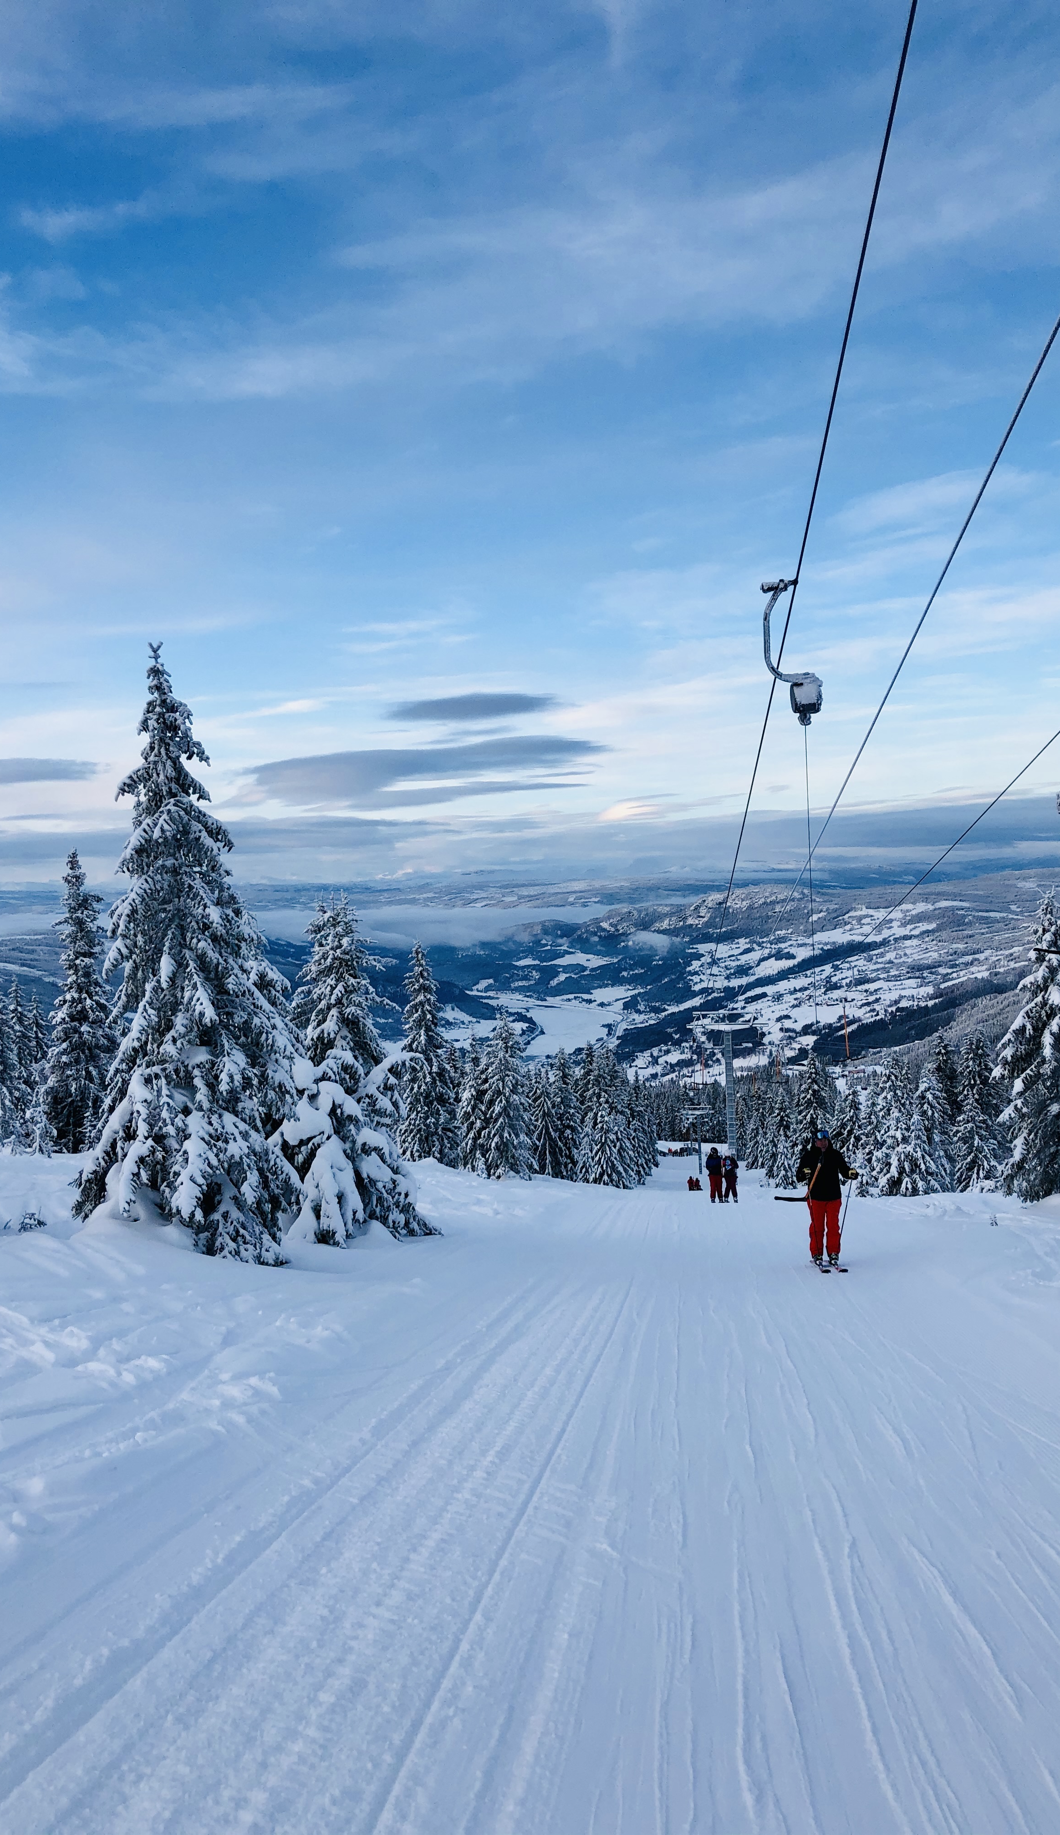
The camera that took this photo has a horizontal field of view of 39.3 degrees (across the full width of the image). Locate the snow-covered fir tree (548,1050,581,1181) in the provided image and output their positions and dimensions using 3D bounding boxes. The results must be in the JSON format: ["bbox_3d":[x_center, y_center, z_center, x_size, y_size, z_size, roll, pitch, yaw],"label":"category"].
[{"bbox_3d":[1.420,8.026,60.000,1.507,5.331,1.507,-1,2,0],"label":"snow-covered fir tree"}]

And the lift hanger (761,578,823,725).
[{"bbox_3d":[2.485,-2.519,14.100,0.599,1.403,0.420,-1,2,6],"label":"lift hanger"}]

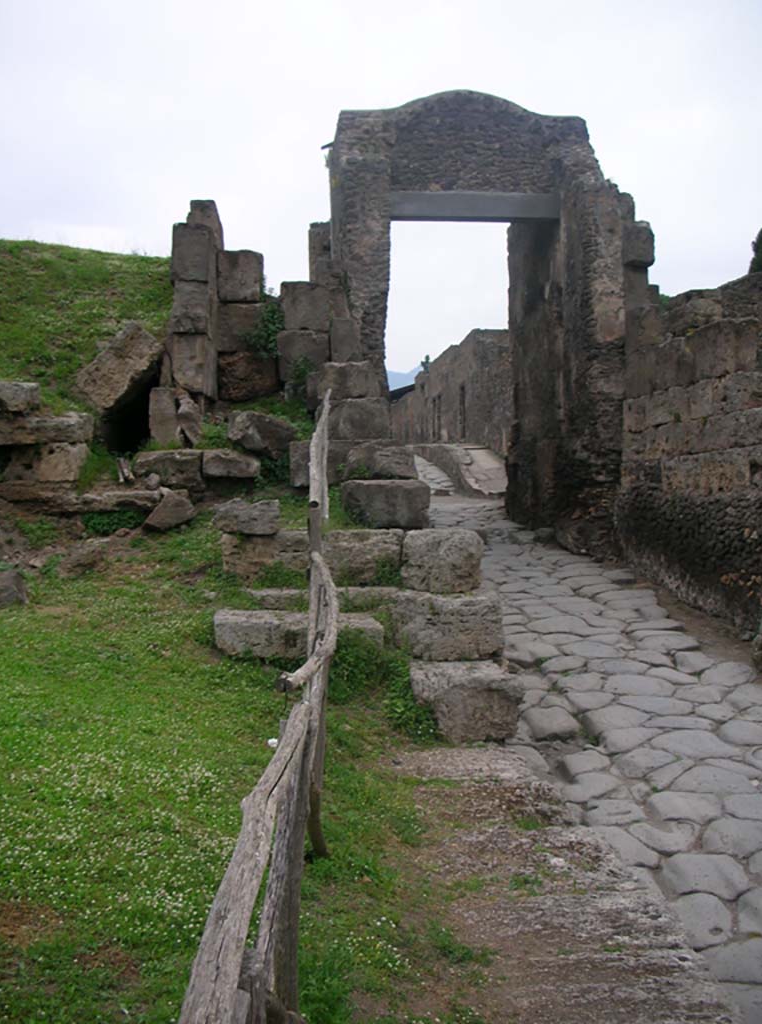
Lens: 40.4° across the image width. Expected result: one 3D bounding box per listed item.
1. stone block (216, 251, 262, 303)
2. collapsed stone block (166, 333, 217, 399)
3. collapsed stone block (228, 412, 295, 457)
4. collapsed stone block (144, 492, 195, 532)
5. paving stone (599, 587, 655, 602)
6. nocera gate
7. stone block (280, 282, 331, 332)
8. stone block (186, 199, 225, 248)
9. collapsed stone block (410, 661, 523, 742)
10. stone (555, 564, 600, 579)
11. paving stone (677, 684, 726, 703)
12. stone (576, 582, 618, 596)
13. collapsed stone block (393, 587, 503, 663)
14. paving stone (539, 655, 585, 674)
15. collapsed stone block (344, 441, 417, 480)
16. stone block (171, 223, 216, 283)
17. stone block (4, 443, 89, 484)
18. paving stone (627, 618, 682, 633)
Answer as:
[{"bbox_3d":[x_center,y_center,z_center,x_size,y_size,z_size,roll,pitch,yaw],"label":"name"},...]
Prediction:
[{"bbox_3d":[-1.942,-3.237,14.500,0.631,0.686,0.600,0,1,-3],"label":"stone block"},{"bbox_3d":[-2.366,-1.824,13.049,0.466,0.748,0.700,0,1,-3],"label":"collapsed stone block"},{"bbox_3d":[-1.539,-0.986,13.297,0.800,0.460,0.600,18,-1,-9],"label":"collapsed stone block"},{"bbox_3d":[-2.247,-0.005,11.000,0.520,0.400,0.400,0,1,-20],"label":"collapsed stone block"},{"bbox_3d":[2.827,1.044,11.910,0.678,0.170,0.580,0,7,-3],"label":"paving stone"},{"bbox_3d":[1.502,-2.616,14.600,4.100,6.000,2.300,0,1,-7],"label":"nocera gate"},{"bbox_3d":[-1.171,-3.126,16.174,0.780,0.760,0.750,0,1,-3],"label":"stone block"},{"bbox_3d":[-2.396,-3.888,14.325,0.500,0.690,0.650,0,1,-3],"label":"stone block"},{"bbox_3d":[0.591,1.363,7.424,0.680,0.430,0.850,0,1,-3],"label":"collapsed stone block"},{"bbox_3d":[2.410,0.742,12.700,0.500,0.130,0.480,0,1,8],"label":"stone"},{"bbox_3d":[2.503,1.494,8.109,0.399,0.150,0.420,0,7,-3],"label":"paving stone"},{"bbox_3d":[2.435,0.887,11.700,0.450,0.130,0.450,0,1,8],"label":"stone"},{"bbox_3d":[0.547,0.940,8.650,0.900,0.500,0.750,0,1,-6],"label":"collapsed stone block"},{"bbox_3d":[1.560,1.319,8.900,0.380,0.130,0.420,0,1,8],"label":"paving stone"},{"bbox_3d":[-0.017,-0.608,12.649,0.867,0.428,0.700,0,1,-3],"label":"collapsed stone block"},{"bbox_3d":[-2.365,-3.216,13.124,0.457,0.717,0.650,0,1,-3],"label":"stone block"},{"bbox_3d":[-3.715,-0.539,11.500,0.870,0.420,0.550,0,1,-10],"label":"stone block"},{"bbox_3d":[3.116,1.363,11.977,0.704,0.130,0.533,0,9,0],"label":"paving stone"}]

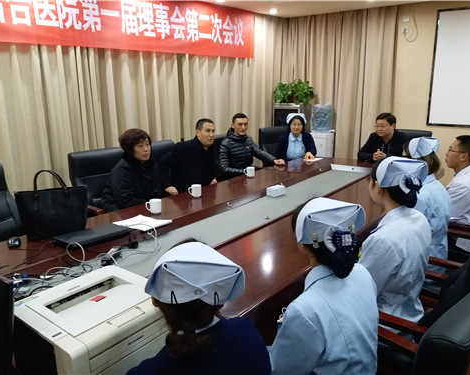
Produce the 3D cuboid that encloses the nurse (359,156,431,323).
[{"bbox_3d":[0.662,0.443,2.111,0.500,1.220,0.660,-12,18,-37],"label":"nurse"}]

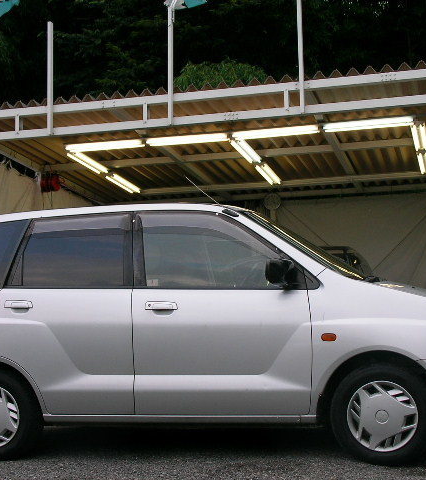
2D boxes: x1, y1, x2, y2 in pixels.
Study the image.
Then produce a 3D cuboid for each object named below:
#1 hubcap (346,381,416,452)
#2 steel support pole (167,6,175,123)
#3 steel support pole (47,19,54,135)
[{"bbox_3d":[0.956,0.998,4.893,0.389,0.389,0.060,-3,-7,15],"label":"hubcap"},{"bbox_3d":[-0.524,-2.194,10.879,0.060,1.516,0.060,-3,-7,15],"label":"steel support pole"},{"bbox_3d":[-2.115,-2.113,11.320,0.060,1.510,0.060,-3,-7,15],"label":"steel support pole"}]

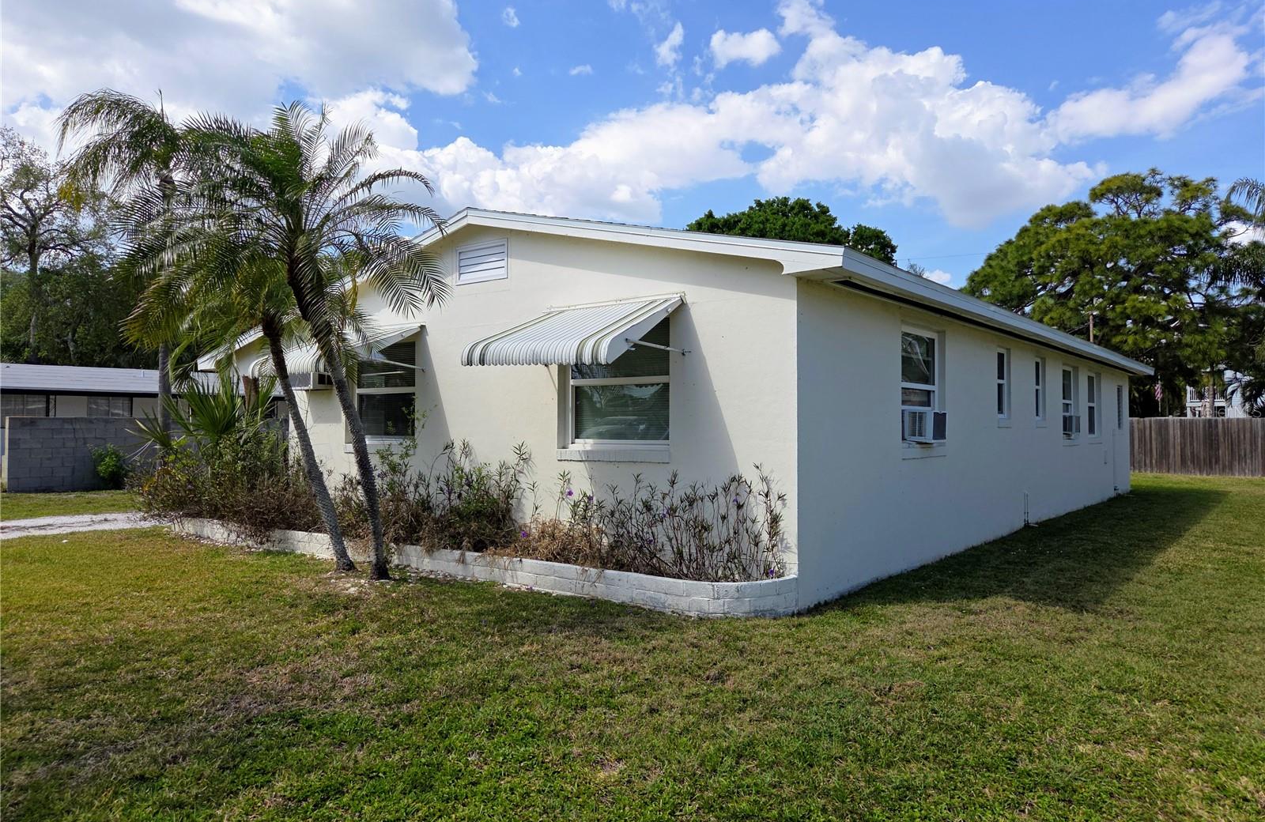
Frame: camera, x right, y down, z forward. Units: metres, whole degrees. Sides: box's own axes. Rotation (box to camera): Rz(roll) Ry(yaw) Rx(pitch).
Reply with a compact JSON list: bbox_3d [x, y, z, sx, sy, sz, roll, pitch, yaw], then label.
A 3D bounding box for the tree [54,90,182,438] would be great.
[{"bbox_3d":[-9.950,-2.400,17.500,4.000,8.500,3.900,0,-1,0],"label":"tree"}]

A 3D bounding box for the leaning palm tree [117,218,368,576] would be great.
[{"bbox_3d":[-3.600,-0.090,7.750,2.250,3.500,2.200,0,-1,0],"label":"leaning palm tree"}]

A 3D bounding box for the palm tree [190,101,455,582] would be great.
[{"bbox_3d":[-2.770,-0.470,7.400,2.300,4.300,2.300,0,-1,0],"label":"palm tree"}]

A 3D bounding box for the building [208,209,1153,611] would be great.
[{"bbox_3d":[2.600,-0.104,15.899,10.469,3.813,16.379,-1,-2,39],"label":"building"}]

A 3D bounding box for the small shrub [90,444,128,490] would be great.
[{"bbox_3d":[-11.640,1.250,18.700,0.850,1.030,0.800,0,-1,0],"label":"small shrub"}]

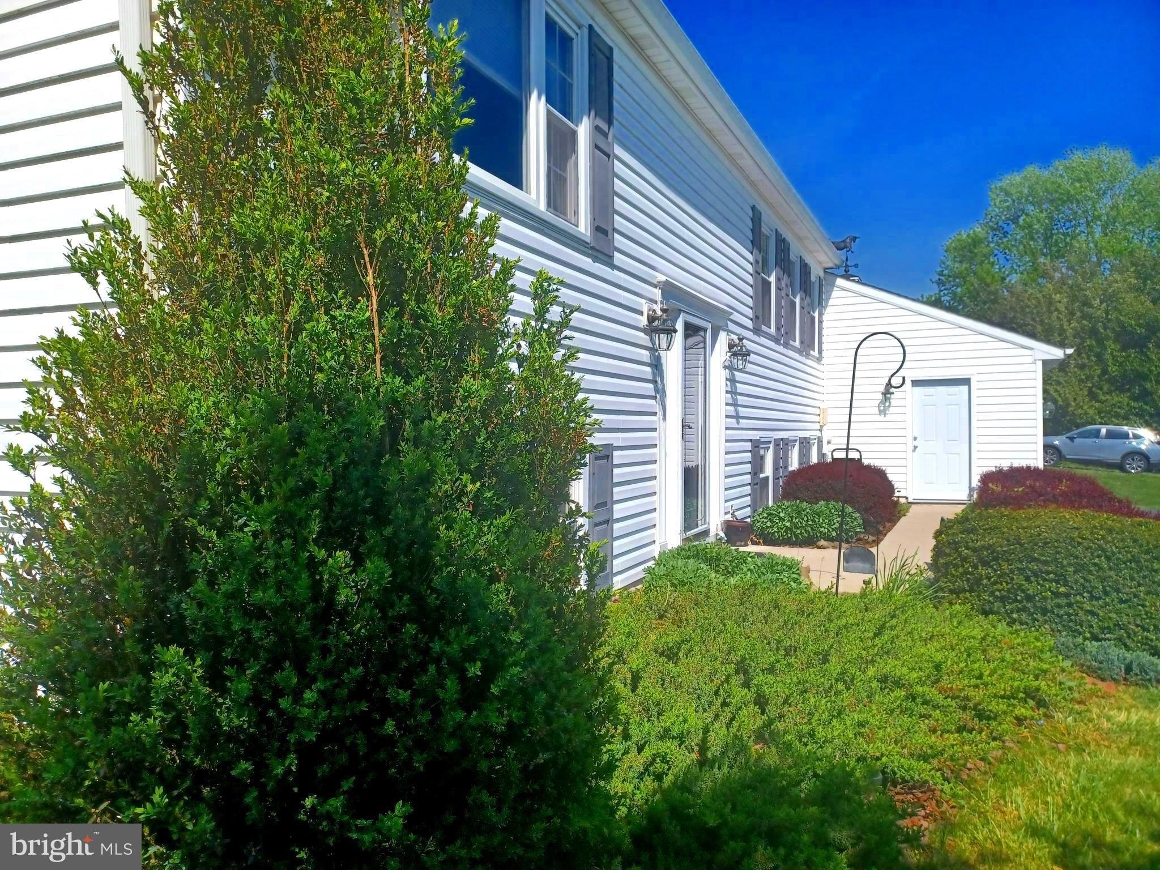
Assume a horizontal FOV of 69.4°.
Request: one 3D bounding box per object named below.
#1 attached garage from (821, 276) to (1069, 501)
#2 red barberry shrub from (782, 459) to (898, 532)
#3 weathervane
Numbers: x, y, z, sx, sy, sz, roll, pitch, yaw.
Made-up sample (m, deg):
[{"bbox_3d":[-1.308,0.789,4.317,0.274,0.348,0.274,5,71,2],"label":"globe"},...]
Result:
[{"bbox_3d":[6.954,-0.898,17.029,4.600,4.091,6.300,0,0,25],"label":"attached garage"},{"bbox_3d":[3.387,0.763,11.007,1.414,0.819,1.464,0,0,25],"label":"red barberry shrub"},{"bbox_3d":[5.681,-3.871,17.984,0.680,0.856,0.460,0,0,20],"label":"weathervane"}]

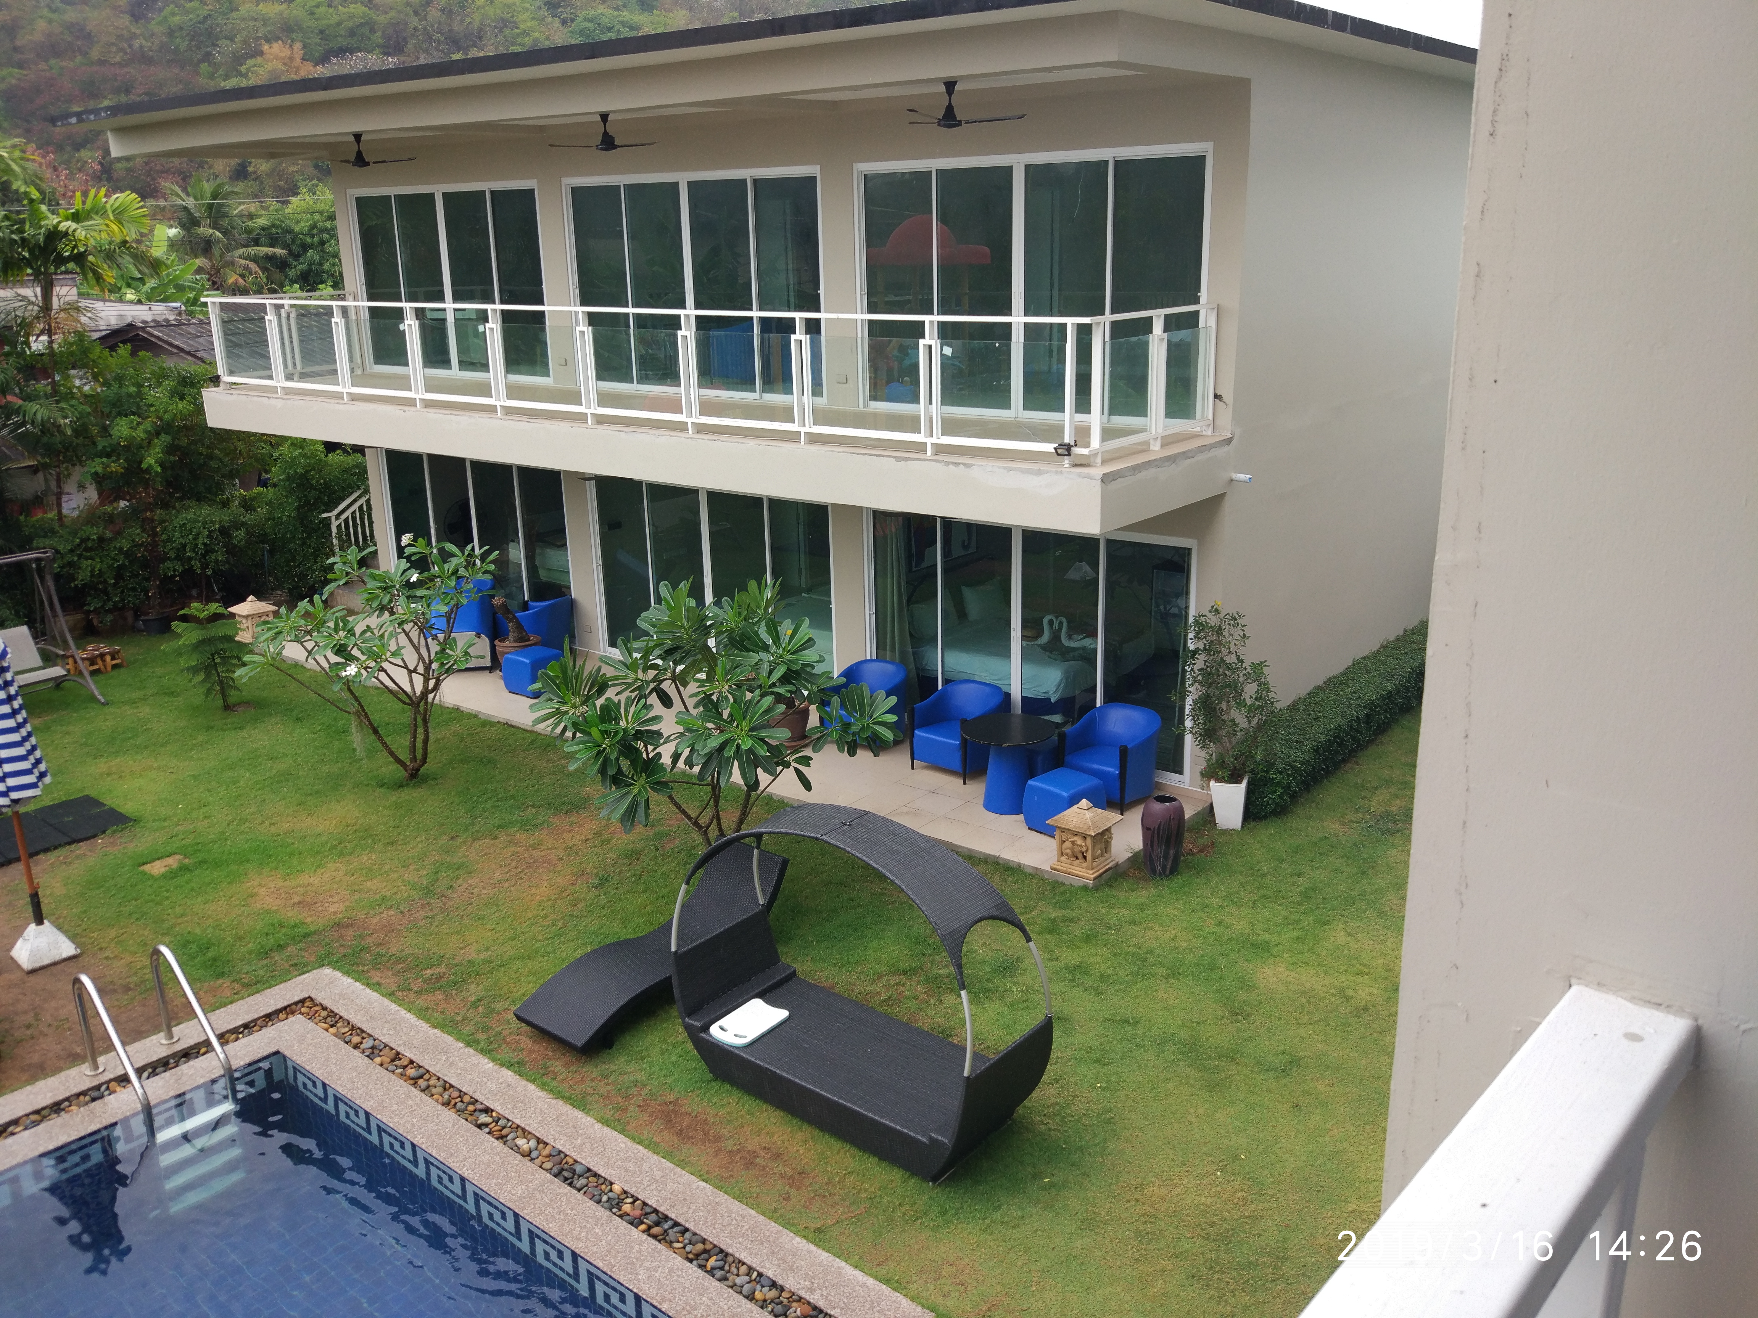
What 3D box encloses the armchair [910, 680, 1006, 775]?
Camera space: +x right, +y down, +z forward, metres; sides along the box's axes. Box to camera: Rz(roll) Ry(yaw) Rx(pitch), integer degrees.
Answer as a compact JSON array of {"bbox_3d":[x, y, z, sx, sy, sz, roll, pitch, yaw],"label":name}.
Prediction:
[{"bbox_3d":[0.776,0.646,13.095,0.720,0.760,0.670,15,23,42],"label":"armchair"}]

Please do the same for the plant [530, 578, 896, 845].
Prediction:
[{"bbox_3d":[-1.286,0.490,11.304,2.850,2.280,2.400,-3,17,-7],"label":"plant"}]

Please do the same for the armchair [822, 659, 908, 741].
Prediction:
[{"bbox_3d":[-0.157,0.458,13.834,0.670,0.750,0.650,8,19,29],"label":"armchair"}]

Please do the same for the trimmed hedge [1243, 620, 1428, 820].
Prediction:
[{"bbox_3d":[5.063,0.408,14.713,0.589,0.515,6.440,11,19,35],"label":"trimmed hedge"}]

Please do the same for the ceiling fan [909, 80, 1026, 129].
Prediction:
[{"bbox_3d":[0.554,-4.296,11.027,1.150,0.339,1.120,11,20,35],"label":"ceiling fan"}]

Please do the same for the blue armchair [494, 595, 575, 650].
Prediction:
[{"bbox_3d":[-3.980,-0.358,16.750,0.680,0.760,0.720,4,18,18],"label":"blue armchair"}]

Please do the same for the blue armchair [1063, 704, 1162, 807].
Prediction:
[{"bbox_3d":[2.031,0.841,12.360,0.720,0.760,0.670,13,22,39],"label":"blue armchair"}]

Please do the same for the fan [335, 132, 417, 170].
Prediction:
[{"bbox_3d":[-5.662,-5.535,15.500,1.150,0.360,1.120,11,20,35],"label":"fan"}]

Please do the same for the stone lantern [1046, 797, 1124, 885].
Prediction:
[{"bbox_3d":[1.602,1.350,11.054,0.425,0.558,0.425,11,20,35],"label":"stone lantern"}]

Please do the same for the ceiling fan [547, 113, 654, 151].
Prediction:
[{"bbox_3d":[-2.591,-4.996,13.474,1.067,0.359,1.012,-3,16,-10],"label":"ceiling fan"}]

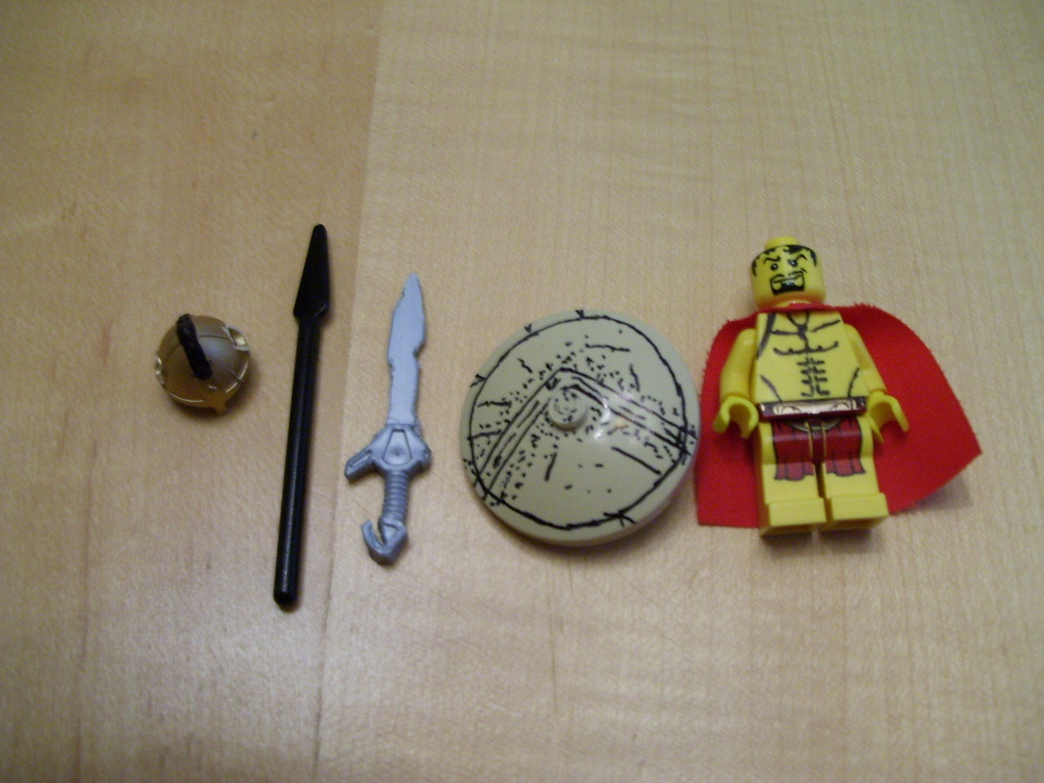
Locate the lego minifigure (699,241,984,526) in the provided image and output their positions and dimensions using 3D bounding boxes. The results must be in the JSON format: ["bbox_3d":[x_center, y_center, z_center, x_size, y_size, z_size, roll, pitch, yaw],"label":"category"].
[{"bbox_3d":[0.042,-0.002,0.148,0.038,0.010,0.041,-5,73,3],"label":"lego minifigure"}]

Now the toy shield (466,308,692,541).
[{"bbox_3d":[0.007,0.003,0.145,0.033,0.008,0.033,-9,70,8],"label":"toy shield"}]

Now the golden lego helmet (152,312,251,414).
[{"bbox_3d":[-0.046,-0.005,0.155,0.013,0.012,0.014,-17,72,-1],"label":"golden lego helmet"}]

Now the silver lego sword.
[{"bbox_3d":[-0.019,0.003,0.155,0.012,0.004,0.043,2,73,5],"label":"silver lego sword"}]

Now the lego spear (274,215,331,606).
[{"bbox_3d":[-0.031,0.002,0.156,0.005,0.003,0.057,0,73,5],"label":"lego spear"}]

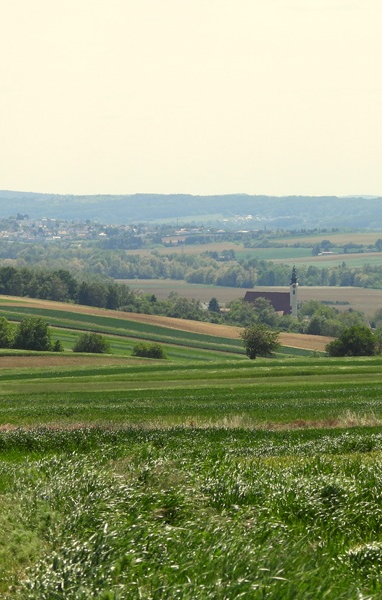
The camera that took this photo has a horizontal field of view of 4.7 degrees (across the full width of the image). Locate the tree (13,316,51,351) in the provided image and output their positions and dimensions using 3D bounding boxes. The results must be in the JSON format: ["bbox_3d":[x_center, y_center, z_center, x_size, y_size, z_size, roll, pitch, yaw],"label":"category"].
[{"bbox_3d":[-28.300,5.990,820.000,6.740,6.120,6.400,0,1,0],"label":"tree"}]

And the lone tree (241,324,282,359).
[{"bbox_3d":[11.170,6.560,740.000,6.640,5.920,6.310,0,1,0],"label":"lone tree"}]

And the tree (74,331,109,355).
[{"bbox_3d":[-17.610,7.580,810.000,6.660,3.770,6.330,0,1,0],"label":"tree"}]

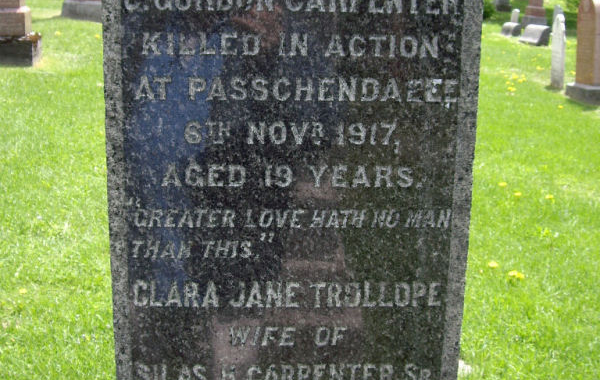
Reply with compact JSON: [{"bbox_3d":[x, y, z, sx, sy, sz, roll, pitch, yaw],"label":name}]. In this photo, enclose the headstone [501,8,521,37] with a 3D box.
[{"bbox_3d":[3.849,-3.038,15.954,0.210,0.480,0.380,-3,16,-14],"label":"headstone"}]

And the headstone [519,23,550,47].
[{"bbox_3d":[3.964,-2.630,14.760,0.250,0.350,0.550,-3,16,-14],"label":"headstone"}]

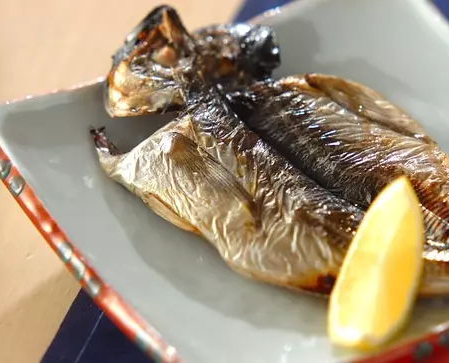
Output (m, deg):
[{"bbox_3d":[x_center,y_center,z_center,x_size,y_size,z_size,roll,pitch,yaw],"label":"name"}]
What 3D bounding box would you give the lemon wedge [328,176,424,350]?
[{"bbox_3d":[0.056,0.030,1.085,0.029,0.026,0.074,16,64,16],"label":"lemon wedge"}]

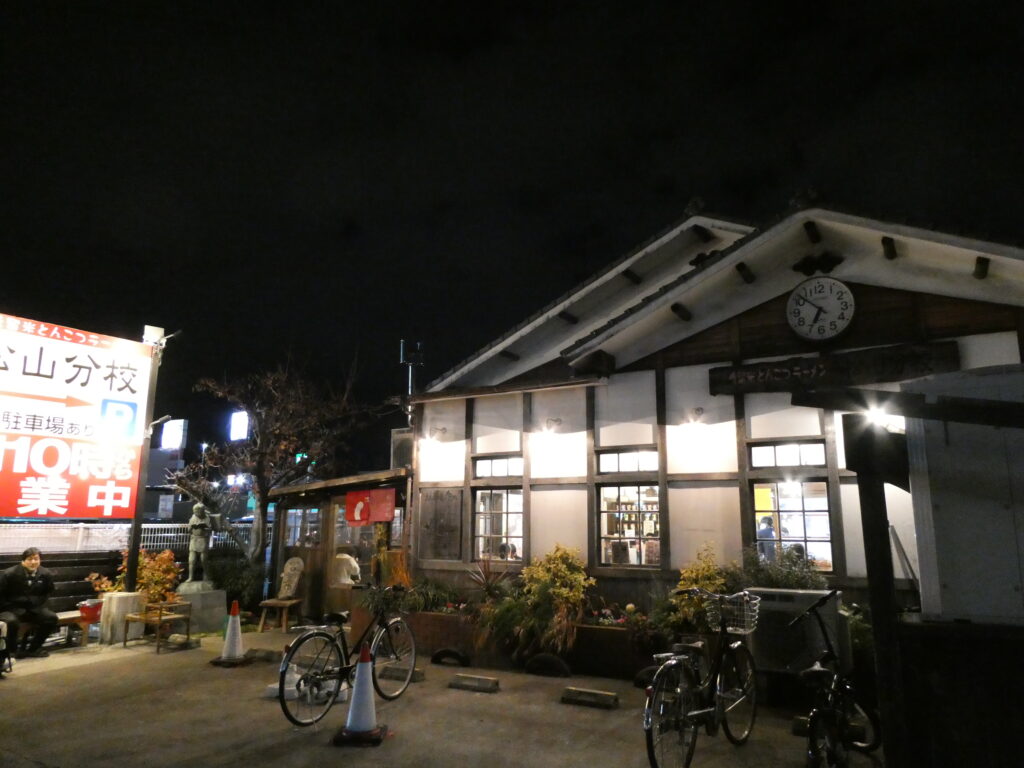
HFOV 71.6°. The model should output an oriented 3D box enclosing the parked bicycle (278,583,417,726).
[{"bbox_3d":[-1.408,2.376,6.369,0.580,1.050,1.830,-6,-14,29],"label":"parked bicycle"}]

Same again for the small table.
[{"bbox_3d":[-4.799,3.268,9.573,0.720,0.600,0.500,-6,-13,26],"label":"small table"}]

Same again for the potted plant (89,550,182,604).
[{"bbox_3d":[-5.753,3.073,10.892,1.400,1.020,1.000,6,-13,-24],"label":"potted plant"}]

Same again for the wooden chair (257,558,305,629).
[{"bbox_3d":[-3.740,3.458,11.681,0.560,1.120,0.520,-5,-13,23],"label":"wooden chair"}]

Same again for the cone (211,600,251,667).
[{"bbox_3d":[-3.418,3.050,8.752,0.370,0.700,0.370,-6,-14,29],"label":"cone"}]

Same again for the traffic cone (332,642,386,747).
[{"bbox_3d":[-1.169,2.376,5.525,0.370,0.700,0.370,0,-12,0],"label":"traffic cone"}]

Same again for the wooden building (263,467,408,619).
[{"bbox_3d":[-2.492,3.019,13.092,3.400,2.580,2.300,-6,-14,29],"label":"wooden building"}]

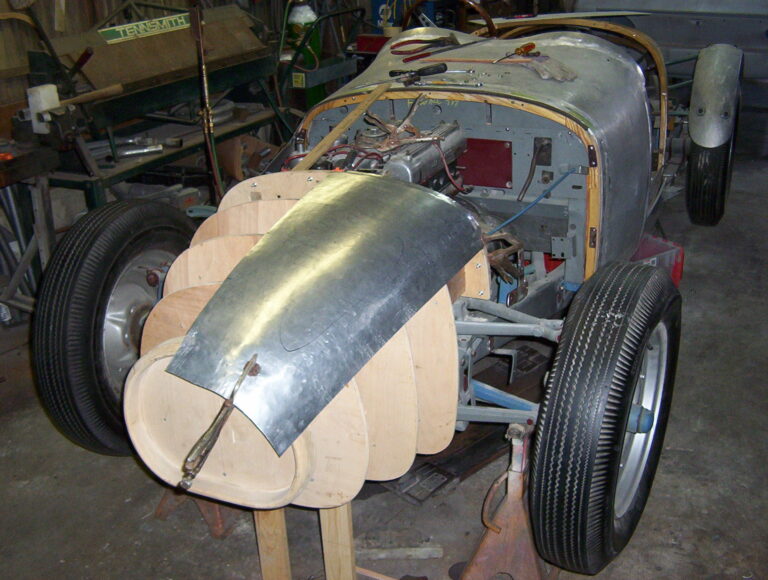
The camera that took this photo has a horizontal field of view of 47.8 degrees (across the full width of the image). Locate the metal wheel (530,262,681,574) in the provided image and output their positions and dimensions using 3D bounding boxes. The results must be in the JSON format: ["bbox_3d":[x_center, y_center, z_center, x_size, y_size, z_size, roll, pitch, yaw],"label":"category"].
[{"bbox_3d":[0.475,0.264,1.814,0.146,0.663,0.663,12,27,27],"label":"metal wheel"}]

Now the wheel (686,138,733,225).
[{"bbox_3d":[1.404,-0.598,3.682,0.146,0.663,0.663,8,25,23],"label":"wheel"}]

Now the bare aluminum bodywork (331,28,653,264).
[{"bbox_3d":[0.307,-0.414,2.953,1.080,0.830,0.700,8,26,22],"label":"bare aluminum bodywork"}]

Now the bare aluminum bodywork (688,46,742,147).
[{"bbox_3d":[1.396,-0.809,3.593,0.195,0.361,0.780,8,25,23],"label":"bare aluminum bodywork"}]

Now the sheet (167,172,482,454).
[{"bbox_3d":[-0.103,0.001,1.644,0.380,0.127,0.653,30,54,12],"label":"sheet"}]

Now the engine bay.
[{"bbox_3d":[0.044,-0.151,2.235,0.868,0.575,0.566,8,25,23],"label":"engine bay"}]

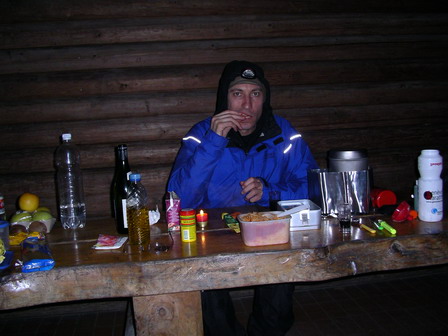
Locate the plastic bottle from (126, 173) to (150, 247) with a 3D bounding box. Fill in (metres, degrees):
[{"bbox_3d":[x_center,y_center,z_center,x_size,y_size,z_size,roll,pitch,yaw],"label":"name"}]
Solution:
[{"bbox_3d":[-0.241,0.119,1.352,0.065,0.207,0.065,-3,5,0],"label":"plastic bottle"}]

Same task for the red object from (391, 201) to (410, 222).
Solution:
[{"bbox_3d":[0.568,0.140,1.535,0.066,0.066,0.060,-3,5,0],"label":"red object"}]

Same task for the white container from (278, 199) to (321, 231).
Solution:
[{"bbox_3d":[0.235,0.153,1.551,0.104,0.062,0.178,-3,5,-3],"label":"white container"}]

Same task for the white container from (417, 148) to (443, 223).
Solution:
[{"bbox_3d":[0.648,0.057,1.500,0.077,0.221,0.077,-3,5,0],"label":"white container"}]

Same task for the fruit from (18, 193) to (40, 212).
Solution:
[{"bbox_3d":[-0.672,0.120,1.657,0.071,0.068,0.071,-3,5,0],"label":"fruit"}]

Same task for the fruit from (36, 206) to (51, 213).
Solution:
[{"bbox_3d":[-0.644,0.173,1.700,0.070,0.066,0.070,-3,5,0],"label":"fruit"}]

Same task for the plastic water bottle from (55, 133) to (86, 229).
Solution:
[{"bbox_3d":[-0.531,0.048,1.657,0.089,0.323,0.089,-3,5,0],"label":"plastic water bottle"}]

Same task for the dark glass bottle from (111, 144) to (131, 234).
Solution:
[{"bbox_3d":[-0.316,0.069,1.535,0.074,0.286,0.074,-3,5,0],"label":"dark glass bottle"}]

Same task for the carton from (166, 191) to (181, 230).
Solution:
[{"bbox_3d":[-0.162,0.140,1.552,0.047,0.125,0.038,-3,5,-5],"label":"carton"}]

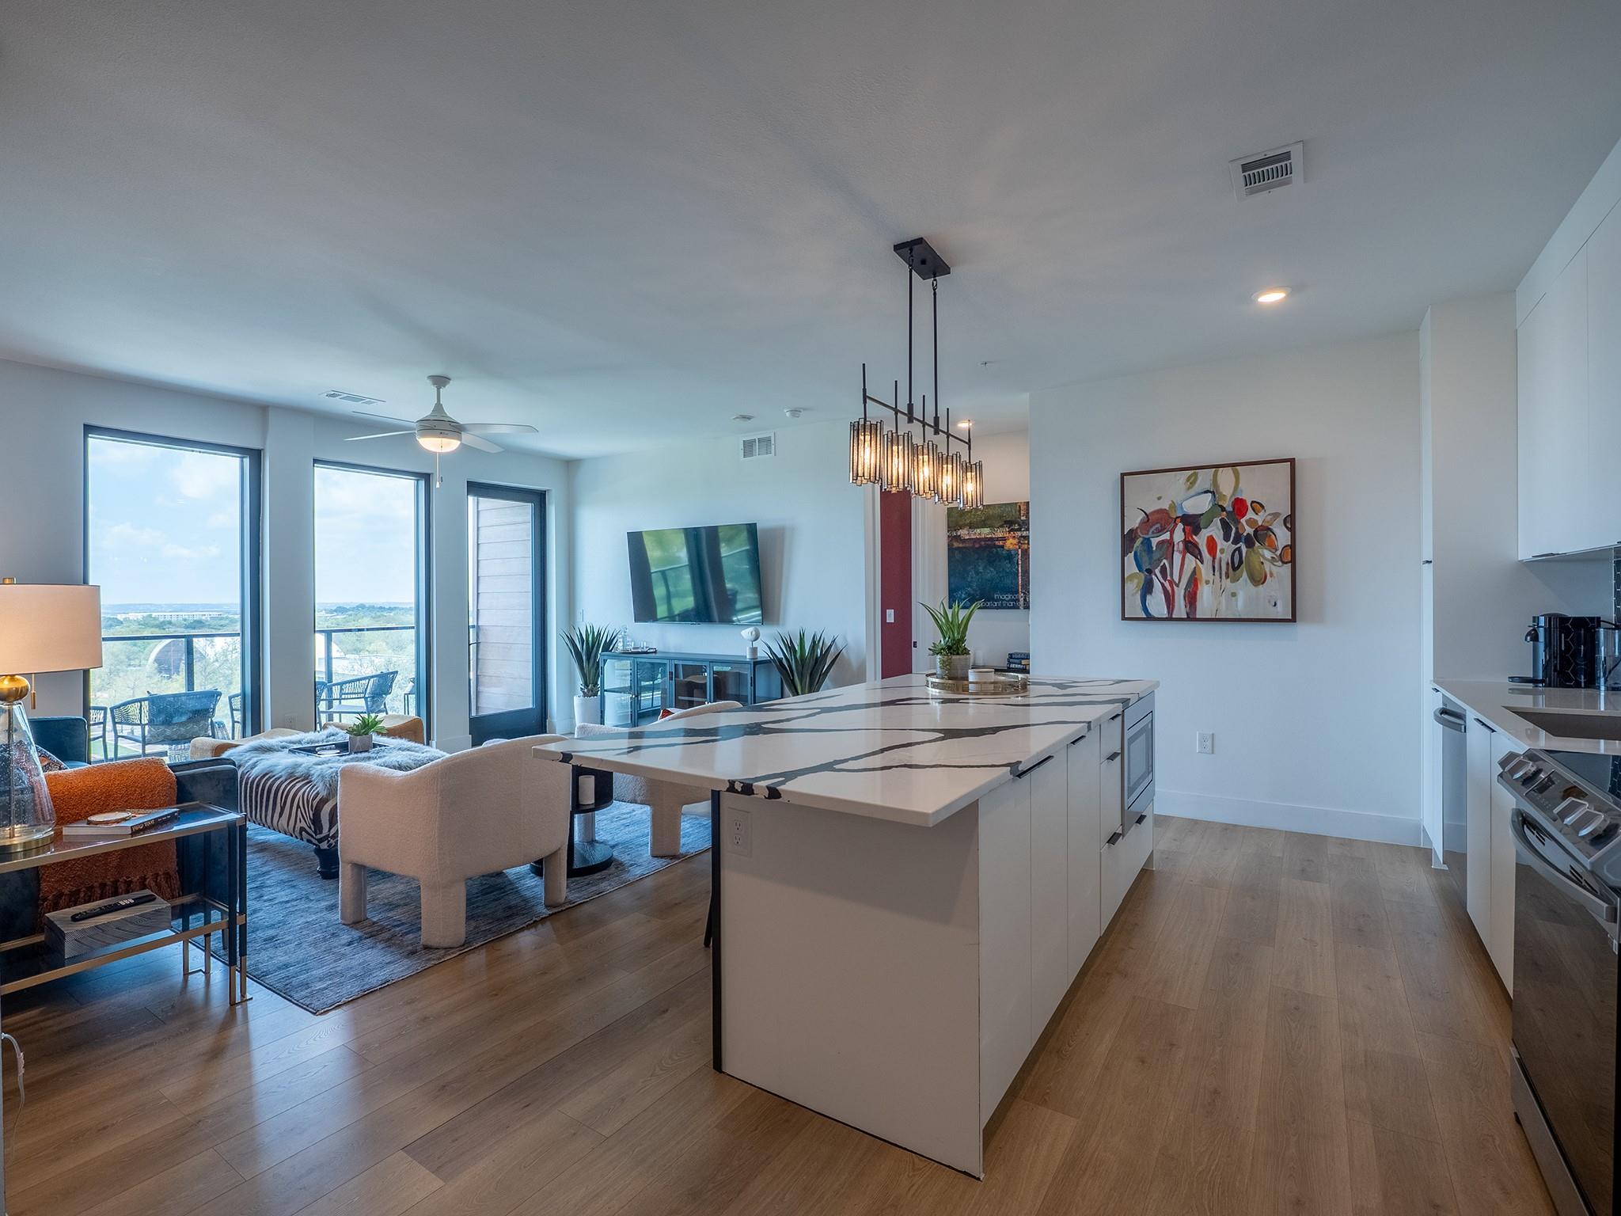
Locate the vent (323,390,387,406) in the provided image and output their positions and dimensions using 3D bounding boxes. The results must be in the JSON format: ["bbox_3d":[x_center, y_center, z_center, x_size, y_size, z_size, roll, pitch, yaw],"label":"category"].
[{"bbox_3d":[-3.172,-1.440,5.208,0.190,0.020,0.365,0,0,33],"label":"vent"}]

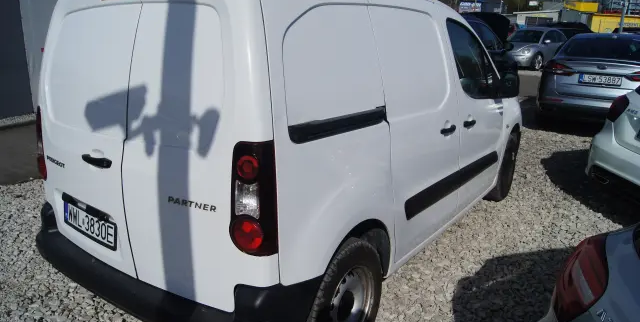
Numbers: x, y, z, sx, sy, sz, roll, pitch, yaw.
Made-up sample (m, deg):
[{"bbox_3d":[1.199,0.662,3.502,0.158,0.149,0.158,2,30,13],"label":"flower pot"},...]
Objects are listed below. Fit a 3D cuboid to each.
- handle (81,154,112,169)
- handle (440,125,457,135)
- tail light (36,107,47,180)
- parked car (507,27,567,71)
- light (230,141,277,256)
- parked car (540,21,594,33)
[{"bbox_3d":[-1.027,0.007,2.204,0.215,0.058,0.055,10,17,35],"label":"handle"},{"bbox_3d":[0.777,-0.183,2.866,0.055,0.055,0.215,10,17,35],"label":"handle"},{"bbox_3d":[-1.502,-0.083,2.646,0.150,0.440,0.165,10,17,35],"label":"tail light"},{"bbox_3d":[8.181,-4.317,18.196,4.100,1.500,1.730,-12,19,-37],"label":"parked car"},{"bbox_3d":[-0.243,0.147,1.734,0.150,0.440,0.165,10,17,35],"label":"light"},{"bbox_3d":[12.009,-6.020,23.827,4.400,1.620,1.820,-10,18,-32],"label":"parked car"}]

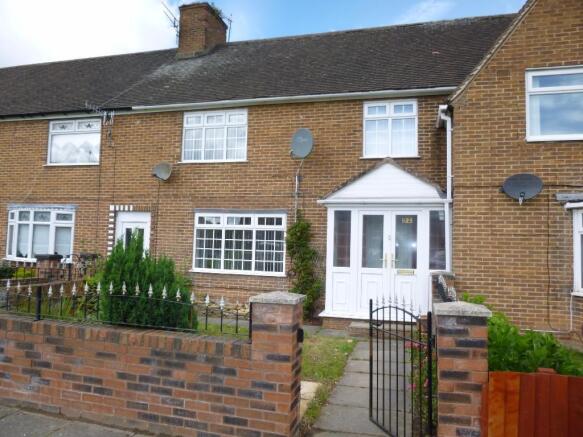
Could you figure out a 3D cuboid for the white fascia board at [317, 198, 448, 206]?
[{"bbox_3d":[1.702,-0.308,7.885,2.452,0.120,0.100,1,-4,15],"label":"white fascia board"}]

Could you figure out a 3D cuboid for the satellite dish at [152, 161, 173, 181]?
[{"bbox_3d":[-3.121,-1.138,10.180,0.460,0.430,0.360,-1,-5,38],"label":"satellite dish"}]

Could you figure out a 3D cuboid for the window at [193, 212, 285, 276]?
[{"bbox_3d":[-1.244,0.586,9.890,2.337,1.424,0.130,1,-4,15],"label":"window"}]

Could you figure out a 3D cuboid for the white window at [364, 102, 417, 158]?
[{"bbox_3d":[2.157,-1.952,9.184,1.167,1.273,0.120,1,-4,15],"label":"white window"}]

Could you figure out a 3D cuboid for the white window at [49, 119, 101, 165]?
[{"bbox_3d":[-5.842,-2.049,11.287,1.671,1.216,0.120,1,-4,15],"label":"white window"}]

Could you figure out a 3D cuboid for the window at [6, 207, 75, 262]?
[{"bbox_3d":[-6.774,0.453,11.245,2.155,1.337,0.300,1,-4,15],"label":"window"}]

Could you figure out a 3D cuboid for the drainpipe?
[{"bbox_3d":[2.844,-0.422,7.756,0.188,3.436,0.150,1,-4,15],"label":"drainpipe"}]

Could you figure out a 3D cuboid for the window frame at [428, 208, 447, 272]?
[{"bbox_3d":[2.666,0.396,7.679,0.307,1.087,0.050,1,-4,15],"label":"window frame"}]

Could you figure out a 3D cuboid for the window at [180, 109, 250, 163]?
[{"bbox_3d":[-1.872,-1.996,10.243,1.717,1.273,0.120,1,-4,15],"label":"window"}]

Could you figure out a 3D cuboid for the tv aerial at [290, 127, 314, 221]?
[{"bbox_3d":[0.227,-0.973,9.239,0.480,2.038,0.430,-1,-4,35],"label":"tv aerial"}]

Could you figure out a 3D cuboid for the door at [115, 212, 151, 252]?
[{"bbox_3d":[-4.041,0.884,10.655,0.992,2.066,0.100,1,-4,15],"label":"door"}]

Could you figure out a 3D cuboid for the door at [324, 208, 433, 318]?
[{"bbox_3d":[1.610,0.845,7.925,1.953,2.127,0.120,1,-4,15],"label":"door"}]

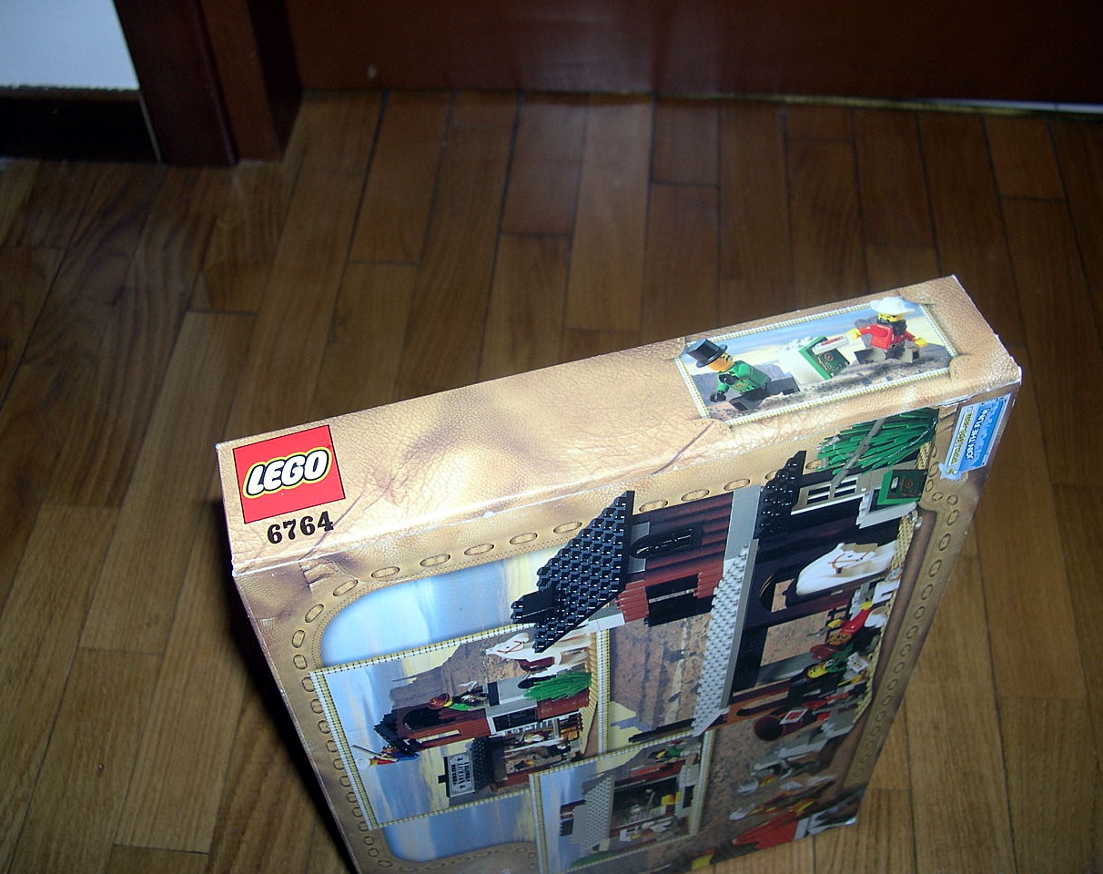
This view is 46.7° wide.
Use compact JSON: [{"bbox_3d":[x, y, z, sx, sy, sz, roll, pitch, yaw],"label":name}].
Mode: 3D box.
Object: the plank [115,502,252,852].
[{"bbox_3d":[-0.216,0.130,0.830,0.058,0.015,0.283,3,54,3],"label":"plank"}]

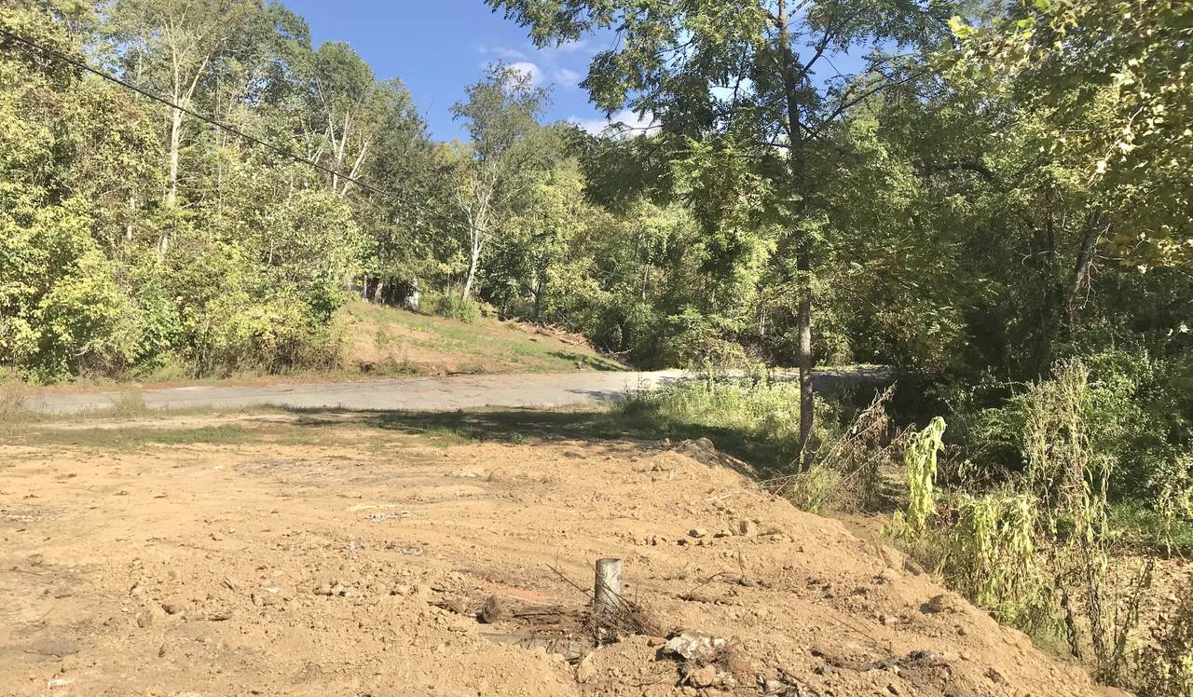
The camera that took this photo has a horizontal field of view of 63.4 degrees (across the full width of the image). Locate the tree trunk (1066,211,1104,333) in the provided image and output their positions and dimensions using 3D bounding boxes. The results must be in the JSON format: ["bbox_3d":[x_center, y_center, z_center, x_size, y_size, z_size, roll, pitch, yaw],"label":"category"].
[{"bbox_3d":[9.118,-1.434,18.000,0.250,2.300,0.250,14,0,0],"label":"tree trunk"}]

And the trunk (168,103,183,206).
[{"bbox_3d":[-19.623,-8.931,45.000,0.360,4.700,0.360,3,0,0],"label":"trunk"}]

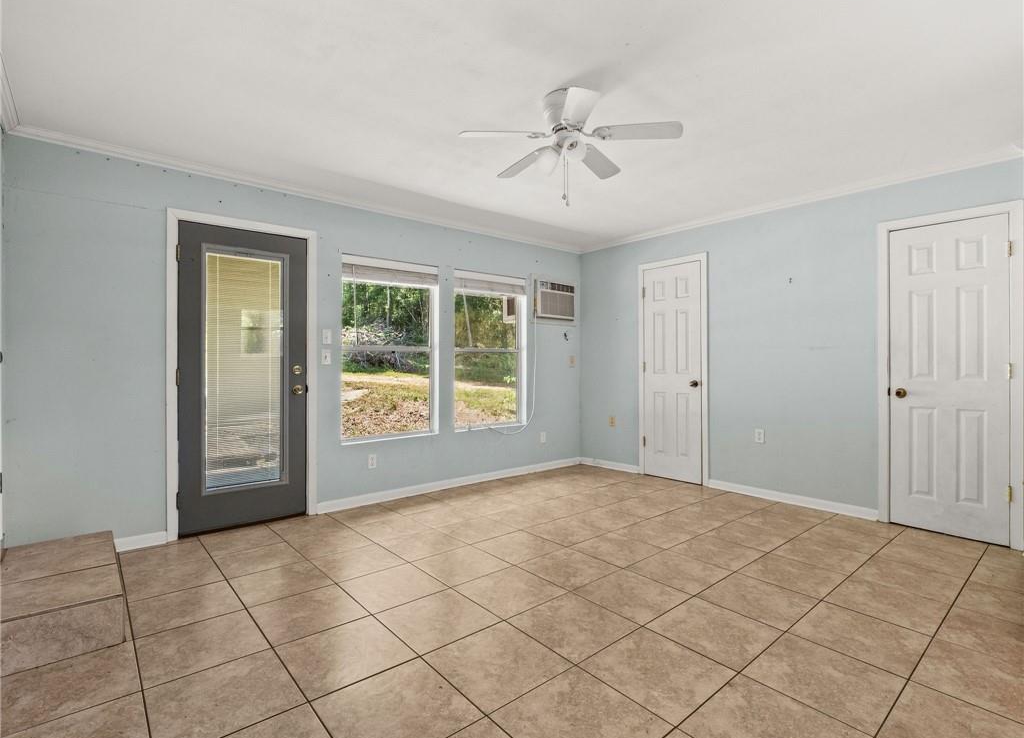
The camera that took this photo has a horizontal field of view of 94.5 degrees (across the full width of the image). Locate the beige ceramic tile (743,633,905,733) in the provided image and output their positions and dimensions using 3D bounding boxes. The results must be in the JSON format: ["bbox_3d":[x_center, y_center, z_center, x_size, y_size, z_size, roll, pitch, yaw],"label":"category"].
[{"bbox_3d":[1.094,1.086,1.662,0.402,0.015,0.402,0,0,-40],"label":"beige ceramic tile"}]

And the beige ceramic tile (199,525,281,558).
[{"bbox_3d":[-1.728,1.090,3.035,0.405,0.012,0.405,0,0,-40],"label":"beige ceramic tile"}]

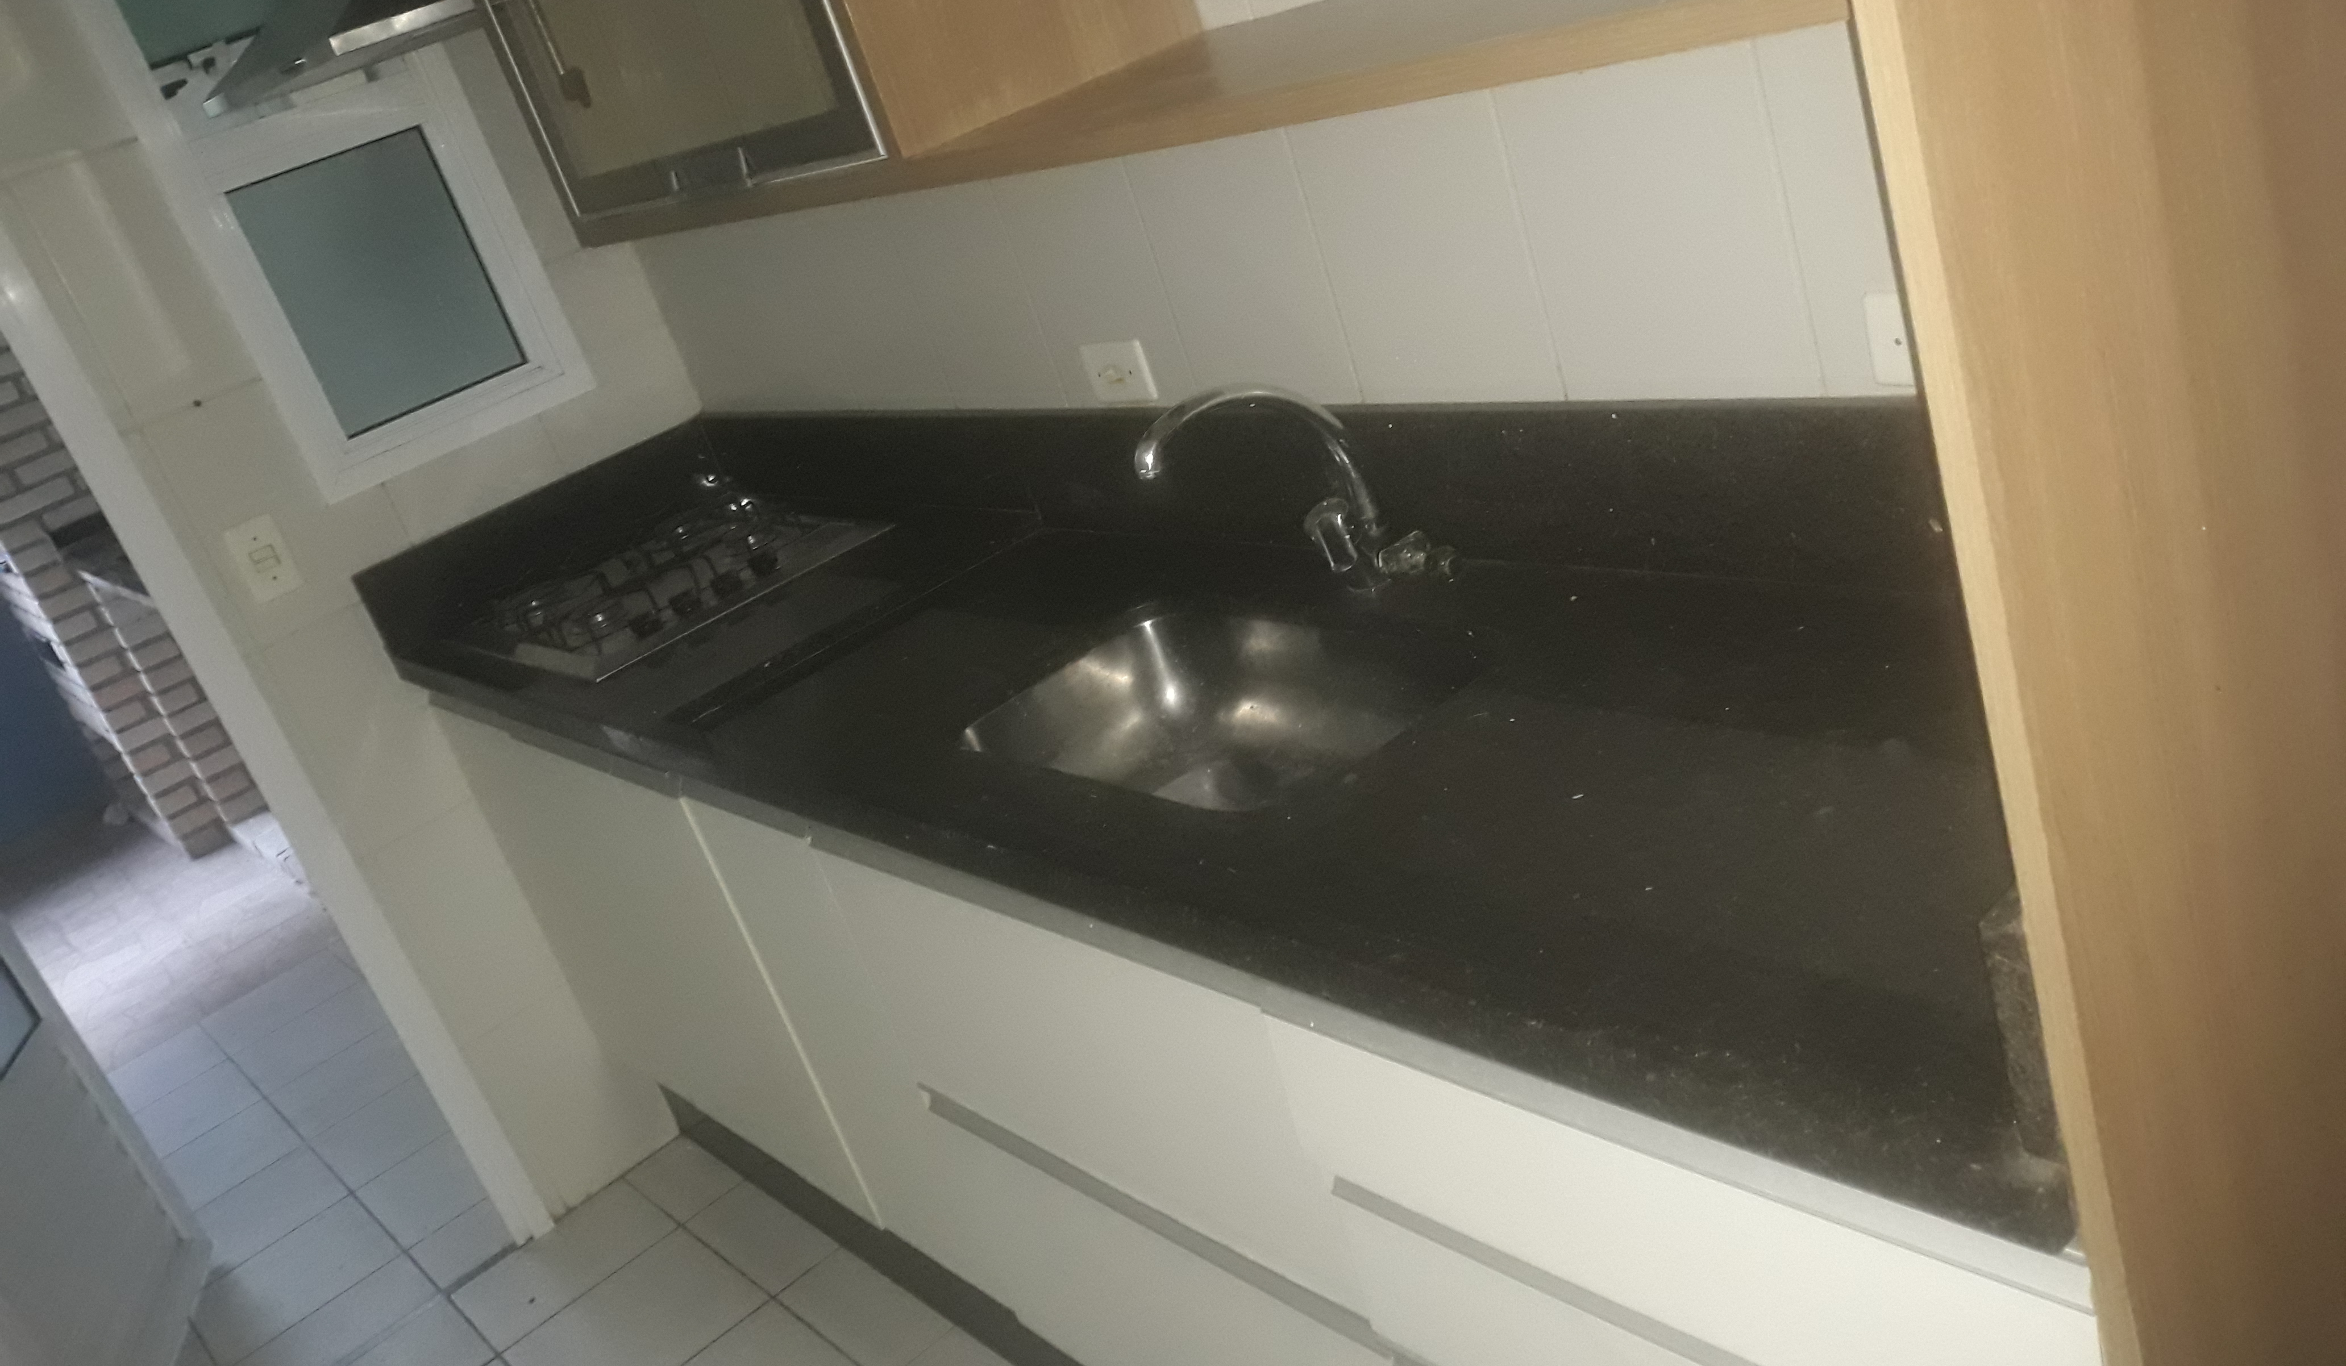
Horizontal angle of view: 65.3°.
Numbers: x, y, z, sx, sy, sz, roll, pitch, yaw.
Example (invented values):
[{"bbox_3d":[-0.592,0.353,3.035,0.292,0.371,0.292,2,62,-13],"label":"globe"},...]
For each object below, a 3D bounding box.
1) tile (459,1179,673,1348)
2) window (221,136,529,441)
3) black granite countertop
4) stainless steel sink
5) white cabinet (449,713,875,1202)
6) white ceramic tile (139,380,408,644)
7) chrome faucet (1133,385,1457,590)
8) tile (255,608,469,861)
[{"bbox_3d":[-0.941,0.898,2.836,0.307,0.010,0.231,-33,26,-32],"label":"tile"},{"bbox_3d":[-1.133,-0.575,2.626,0.285,0.360,0.020,-33,26,-32],"label":"window"},{"bbox_3d":[-0.171,-0.085,1.888,0.610,0.178,2.440,-33,26,-32],"label":"black granite countertop"},{"bbox_3d":[0.050,0.079,1.685,0.306,0.140,0.487,-33,26,-32],"label":"stainless steel sink"},{"bbox_3d":[-0.533,0.220,2.638,0.564,0.650,0.893,-33,26,-31],"label":"white cabinet"},{"bbox_3d":[-1.244,-0.254,2.578,0.250,0.335,0.010,-33,26,-31],"label":"white ceramic tile"},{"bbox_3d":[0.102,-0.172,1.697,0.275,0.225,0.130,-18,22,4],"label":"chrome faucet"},{"bbox_3d":[-1.143,0.047,2.699,0.252,0.338,0.010,-33,26,-32],"label":"tile"}]

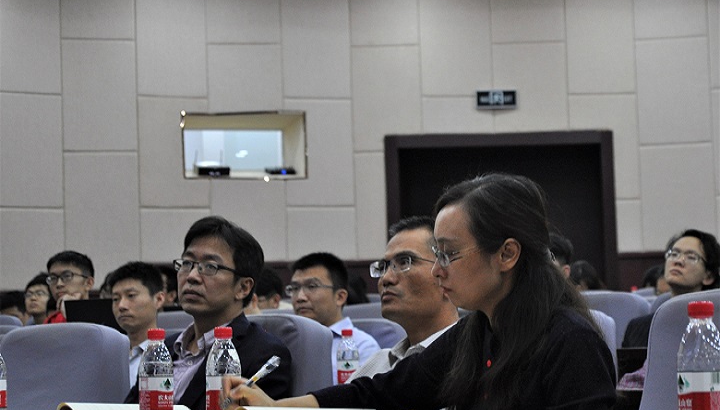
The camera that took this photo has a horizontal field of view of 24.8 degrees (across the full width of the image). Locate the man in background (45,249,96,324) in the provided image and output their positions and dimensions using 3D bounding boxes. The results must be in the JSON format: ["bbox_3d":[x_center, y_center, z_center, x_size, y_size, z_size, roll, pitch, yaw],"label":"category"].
[{"bbox_3d":[-1.380,0.830,7.250,0.520,1.240,0.720,-5,-5,37],"label":"man in background"}]

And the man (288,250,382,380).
[{"bbox_3d":[-0.200,0.760,5.380,0.520,1.200,0.750,-5,-5,40],"label":"man"}]

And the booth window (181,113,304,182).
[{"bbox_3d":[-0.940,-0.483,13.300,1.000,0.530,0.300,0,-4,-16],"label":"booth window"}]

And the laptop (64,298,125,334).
[{"bbox_3d":[-0.930,0.475,6.400,0.345,0.225,0.280,-3,-4,25],"label":"laptop"}]

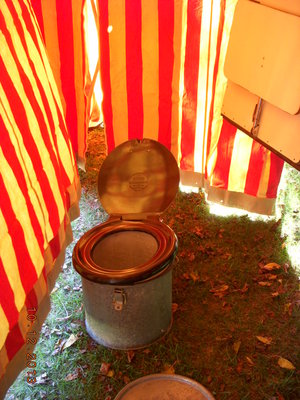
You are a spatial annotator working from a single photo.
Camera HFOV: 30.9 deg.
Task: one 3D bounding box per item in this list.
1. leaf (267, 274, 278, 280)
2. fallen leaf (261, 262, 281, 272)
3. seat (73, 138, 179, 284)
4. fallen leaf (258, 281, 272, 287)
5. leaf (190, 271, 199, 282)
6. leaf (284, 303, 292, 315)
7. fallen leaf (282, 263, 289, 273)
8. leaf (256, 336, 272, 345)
[{"bbox_3d":[0.563,0.357,2.495,0.056,0.015,0.045,-2,26,-3],"label":"leaf"},{"bbox_3d":[0.571,0.319,2.560,0.093,0.025,0.047,-4,26,-7],"label":"fallen leaf"},{"bbox_3d":[-0.078,0.023,1.946,0.374,0.286,0.541,1,31,2],"label":"seat"},{"bbox_3d":[0.473,0.343,2.224,0.054,0.013,0.029,6,32,10],"label":"fallen leaf"},{"bbox_3d":[0.184,0.321,2.265,0.024,0.013,0.055,-10,32,-15],"label":"leaf"},{"bbox_3d":[0.584,0.458,2.289,0.026,0.015,0.078,11,28,22],"label":"leaf"},{"bbox_3d":[0.648,0.321,2.567,0.023,0.015,0.080,7,27,15],"label":"fallen leaf"},{"bbox_3d":[0.412,0.505,1.955,0.057,0.013,0.026,20,37,30],"label":"leaf"}]

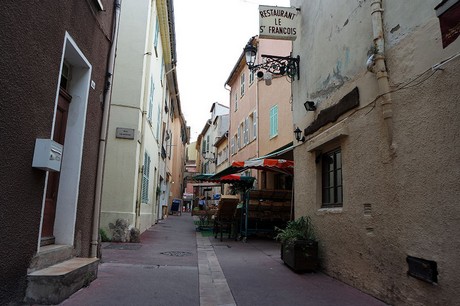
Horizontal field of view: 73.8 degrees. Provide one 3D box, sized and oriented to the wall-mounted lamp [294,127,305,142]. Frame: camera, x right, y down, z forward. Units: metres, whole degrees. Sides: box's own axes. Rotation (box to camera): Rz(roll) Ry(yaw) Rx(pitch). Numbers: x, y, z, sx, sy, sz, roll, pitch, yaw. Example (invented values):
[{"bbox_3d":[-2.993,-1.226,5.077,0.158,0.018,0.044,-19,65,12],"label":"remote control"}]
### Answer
[{"bbox_3d":[1.504,-0.386,6.600,0.220,0.340,0.175,2,-11,-6],"label":"wall-mounted lamp"}]

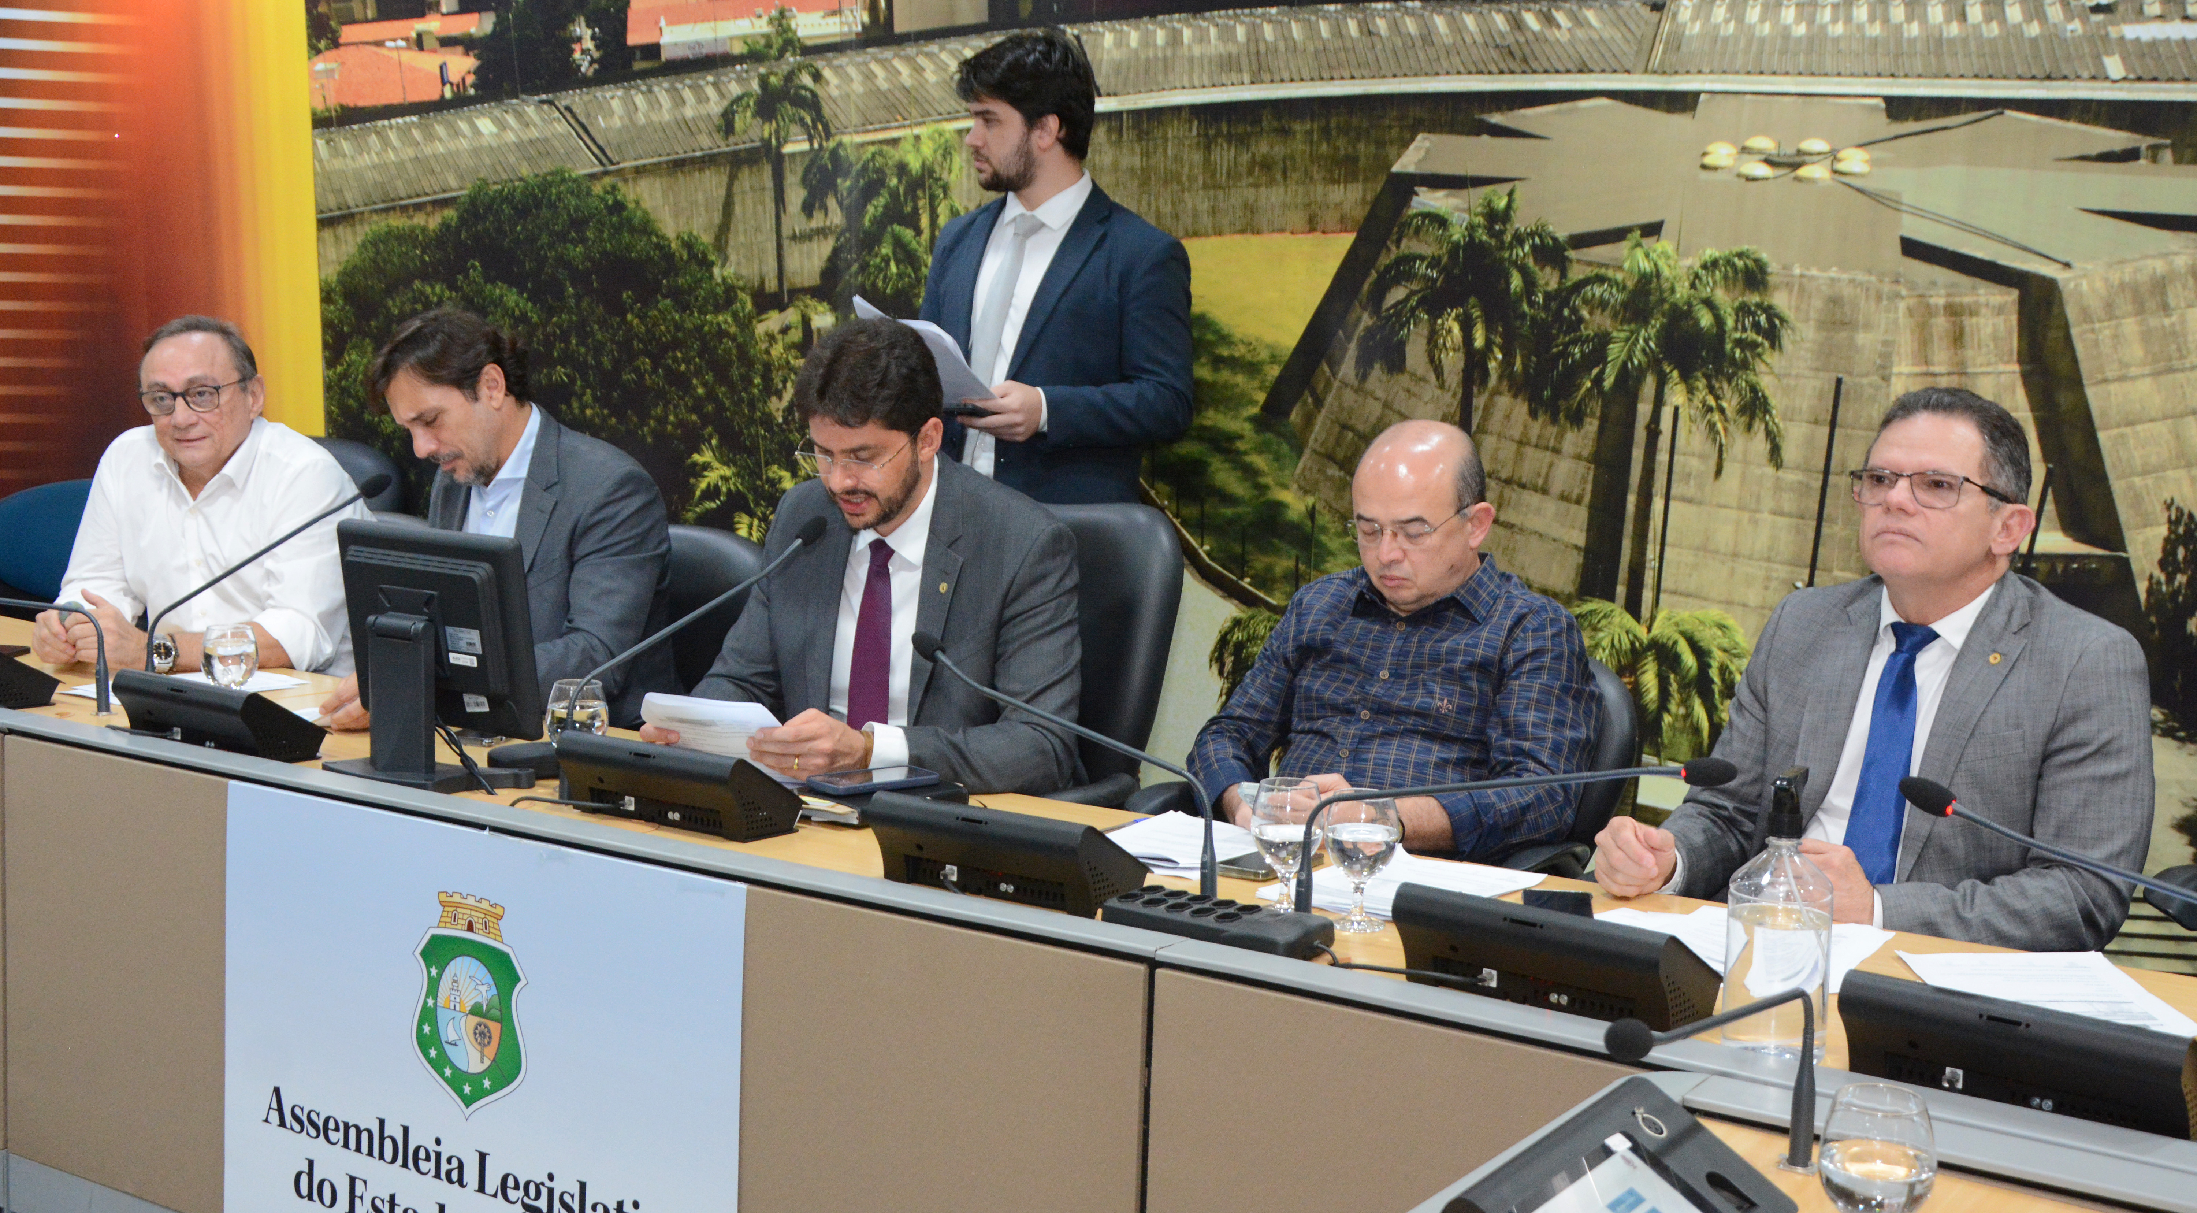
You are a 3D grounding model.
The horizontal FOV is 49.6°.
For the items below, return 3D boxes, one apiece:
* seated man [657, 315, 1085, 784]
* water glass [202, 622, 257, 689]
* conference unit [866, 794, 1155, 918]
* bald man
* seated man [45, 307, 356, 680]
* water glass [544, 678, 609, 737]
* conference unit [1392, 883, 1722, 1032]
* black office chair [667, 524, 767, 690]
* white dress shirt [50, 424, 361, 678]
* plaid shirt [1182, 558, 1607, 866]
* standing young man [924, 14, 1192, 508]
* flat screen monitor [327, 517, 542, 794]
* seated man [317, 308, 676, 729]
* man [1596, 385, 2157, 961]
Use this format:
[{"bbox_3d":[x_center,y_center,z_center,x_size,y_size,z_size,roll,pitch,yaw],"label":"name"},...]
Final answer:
[{"bbox_3d":[-0.323,0.322,3.138,0.580,1.320,0.820,6,11,30],"label":"seated man"},{"bbox_3d":[-1.255,0.102,3.453,0.081,0.143,0.081,0,10,0],"label":"water glass"},{"bbox_3d":[-0.091,0.246,2.429,0.256,0.092,0.140,6,7,32],"label":"conference unit"},{"bbox_3d":[0.322,0.395,2.915,0.530,1.225,0.700,6,7,32],"label":"bald man"},{"bbox_3d":[-1.522,0.226,3.723,0.560,1.300,0.800,4,11,23],"label":"seated man"},{"bbox_3d":[-0.671,0.169,3.081,0.081,0.143,0.081,0,10,0],"label":"water glass"},{"bbox_3d":[0.406,0.303,2.103,0.256,0.092,0.140,7,8,37],"label":"conference unit"},{"bbox_3d":[-0.876,0.390,3.724,0.620,0.980,0.640,7,12,33],"label":"black office chair"},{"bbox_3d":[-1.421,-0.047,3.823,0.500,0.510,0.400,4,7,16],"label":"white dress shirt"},{"bbox_3d":[0.370,0.173,2.962,0.510,0.500,0.410,6,7,32],"label":"plaid shirt"},{"bbox_3d":[-0.104,0.006,3.700,0.520,1.790,0.380,6,7,32],"label":"standing young man"},{"bbox_3d":[-0.839,0.049,2.952,0.310,0.308,0.200,6,7,29],"label":"flat screen monitor"},{"bbox_3d":[-0.961,0.227,3.561,0.560,1.310,0.700,6,7,32],"label":"seated man"},{"bbox_3d":[0.855,0.431,2.595,0.600,1.300,0.820,9,13,40],"label":"man"}]

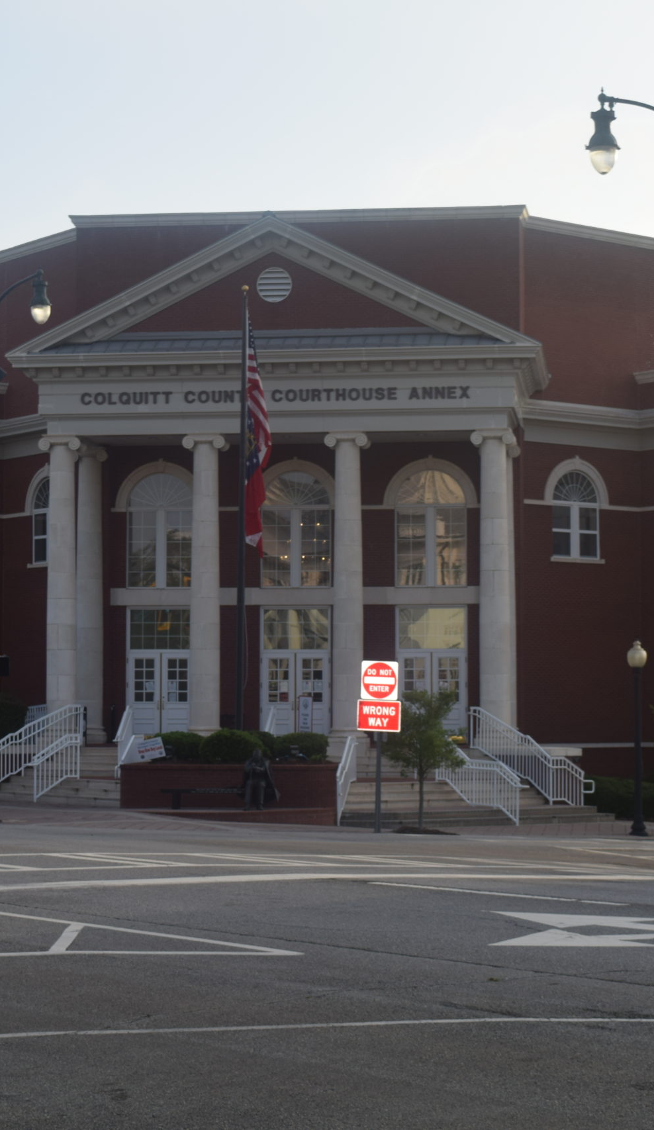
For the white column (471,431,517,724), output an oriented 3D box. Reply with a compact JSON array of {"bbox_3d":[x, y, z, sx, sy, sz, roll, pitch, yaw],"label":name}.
[{"bbox_3d":[4.211,0.535,60.695,1.100,8.038,1.000,0,-4,7],"label":"white column"}]

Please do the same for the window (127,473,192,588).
[{"bbox_3d":[-4.569,-0.958,66.705,1.930,3.200,0.200,0,-4,8],"label":"window"}]

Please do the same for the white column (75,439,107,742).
[{"bbox_3d":[-6.542,0.799,66.457,1.030,8.270,0.980,0,-4,8],"label":"white column"}]

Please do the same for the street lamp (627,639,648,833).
[{"bbox_3d":[6.854,3.814,53.005,0.450,4.298,0.450,0,-4,7],"label":"street lamp"}]

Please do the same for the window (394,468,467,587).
[{"bbox_3d":[2.608,-0.953,60.673,1.844,3.018,0.250,-1,-4,7],"label":"window"}]

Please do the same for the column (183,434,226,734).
[{"bbox_3d":[-3.198,0.522,62.898,1.030,7.910,0.980,0,-4,8],"label":"column"}]

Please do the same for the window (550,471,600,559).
[{"bbox_3d":[6.293,-1.290,60.796,1.774,2.252,0.250,3,-4,-38],"label":"window"}]

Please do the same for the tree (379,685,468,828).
[{"bbox_3d":[1.971,4.042,50.012,1.820,2.926,1.800,0,-4,7],"label":"tree"}]

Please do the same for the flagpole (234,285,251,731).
[{"bbox_3d":[-1.912,-0.996,54.612,0.200,10.837,0.200,0,-4,7],"label":"flagpole"}]

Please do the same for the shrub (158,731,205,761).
[{"bbox_3d":[-3.560,4.459,59.500,1.150,0.850,1.150,0,-4,8],"label":"shrub"}]

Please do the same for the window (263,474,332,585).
[{"bbox_3d":[-0.803,-0.957,64.751,1.860,3.167,0.200,0,-4,7],"label":"window"}]

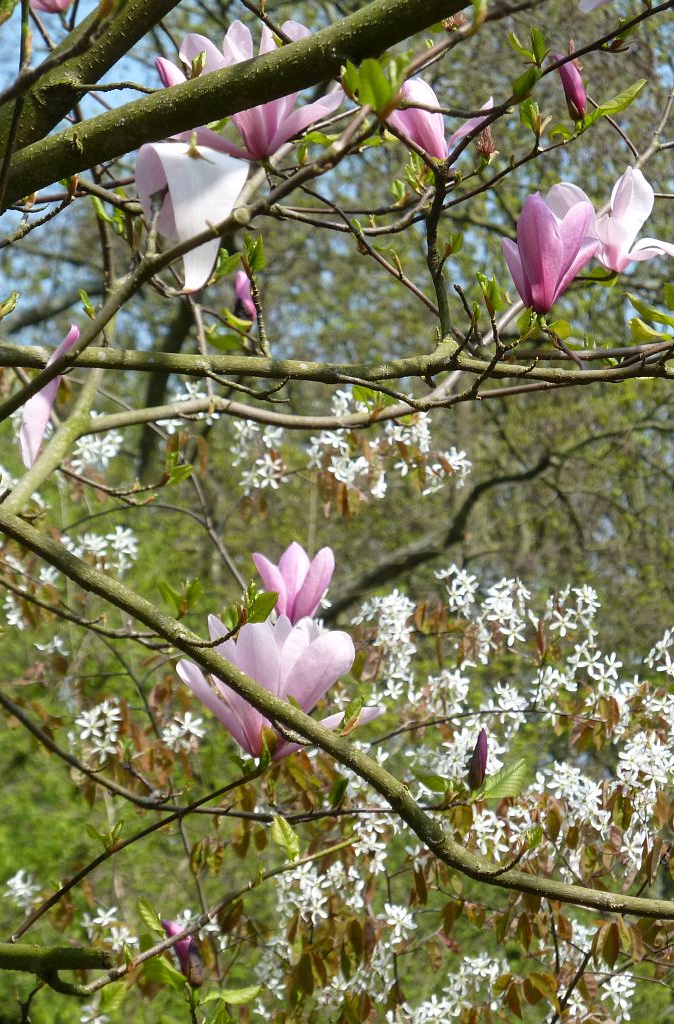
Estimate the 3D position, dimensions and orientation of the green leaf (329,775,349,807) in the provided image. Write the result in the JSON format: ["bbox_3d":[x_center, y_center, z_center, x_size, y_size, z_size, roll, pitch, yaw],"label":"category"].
[{"bbox_3d":[0.002,0.234,4.200,0.013,0.029,0.012,27,-5,0],"label":"green leaf"}]

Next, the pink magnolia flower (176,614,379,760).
[{"bbox_3d":[-0.049,0.147,4.200,0.166,0.120,0.143,0,-6,0],"label":"pink magnolia flower"}]

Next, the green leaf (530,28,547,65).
[{"bbox_3d":[0.161,-0.372,4.000,0.013,0.031,0.007,-10,6,22],"label":"green leaf"}]

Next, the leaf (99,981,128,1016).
[{"bbox_3d":[-0.185,0.405,4.150,0.021,0.033,0.007,30,-18,18],"label":"leaf"}]

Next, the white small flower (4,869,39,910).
[{"bbox_3d":[-0.328,0.393,5.200,0.037,0.044,0.035,0,-6,0],"label":"white small flower"}]

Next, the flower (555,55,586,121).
[{"bbox_3d":[0.193,-0.352,4.150,0.018,0.055,0.018,-12,0,0],"label":"flower"}]

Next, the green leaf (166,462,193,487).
[{"bbox_3d":[-0.129,-0.031,4.100,0.023,0.020,0.015,0,-5,0],"label":"green leaf"}]

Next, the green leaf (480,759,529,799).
[{"bbox_3d":[0.136,0.216,4.050,0.045,0.026,0.007,-38,-18,6],"label":"green leaf"}]

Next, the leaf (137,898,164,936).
[{"bbox_3d":[-0.149,0.324,4.000,0.013,0.034,0.013,-30,-5,0],"label":"leaf"}]

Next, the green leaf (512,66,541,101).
[{"bbox_3d":[0.155,-0.351,4.100,0.016,0.031,0.015,36,0,0],"label":"green leaf"}]

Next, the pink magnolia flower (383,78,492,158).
[{"bbox_3d":[0.083,-0.318,4.050,0.084,0.066,0.080,0,-5,0],"label":"pink magnolia flower"}]

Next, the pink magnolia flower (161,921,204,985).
[{"bbox_3d":[-0.127,0.367,4.150,0.022,0.059,0.022,-25,0,0],"label":"pink magnolia flower"}]

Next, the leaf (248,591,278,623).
[{"bbox_3d":[-0.058,0.075,3.950,0.030,0.017,0.006,-45,-13,11],"label":"leaf"}]

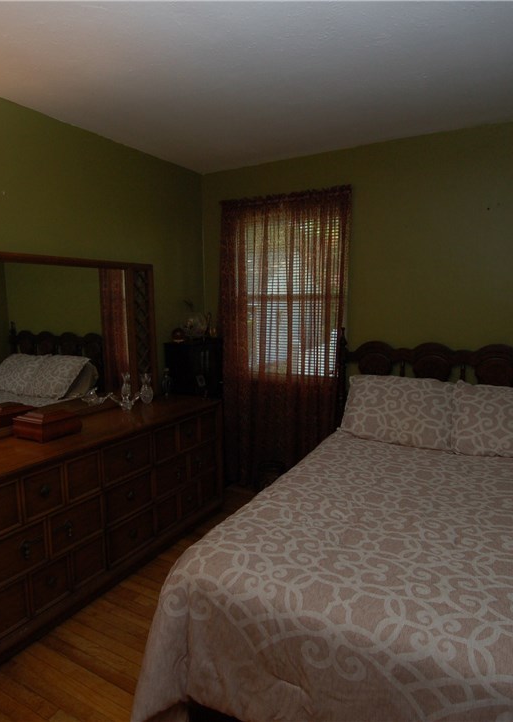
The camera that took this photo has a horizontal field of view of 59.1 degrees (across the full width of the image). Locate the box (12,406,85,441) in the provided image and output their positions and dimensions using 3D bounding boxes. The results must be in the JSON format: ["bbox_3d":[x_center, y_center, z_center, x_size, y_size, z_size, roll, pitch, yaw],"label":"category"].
[{"bbox_3d":[-1.059,0.313,2.314,0.215,0.137,0.245,3,8,29],"label":"box"}]

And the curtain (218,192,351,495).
[{"bbox_3d":[0.175,-0.075,3.267,1.007,2.178,0.093,3,8,29],"label":"curtain"}]

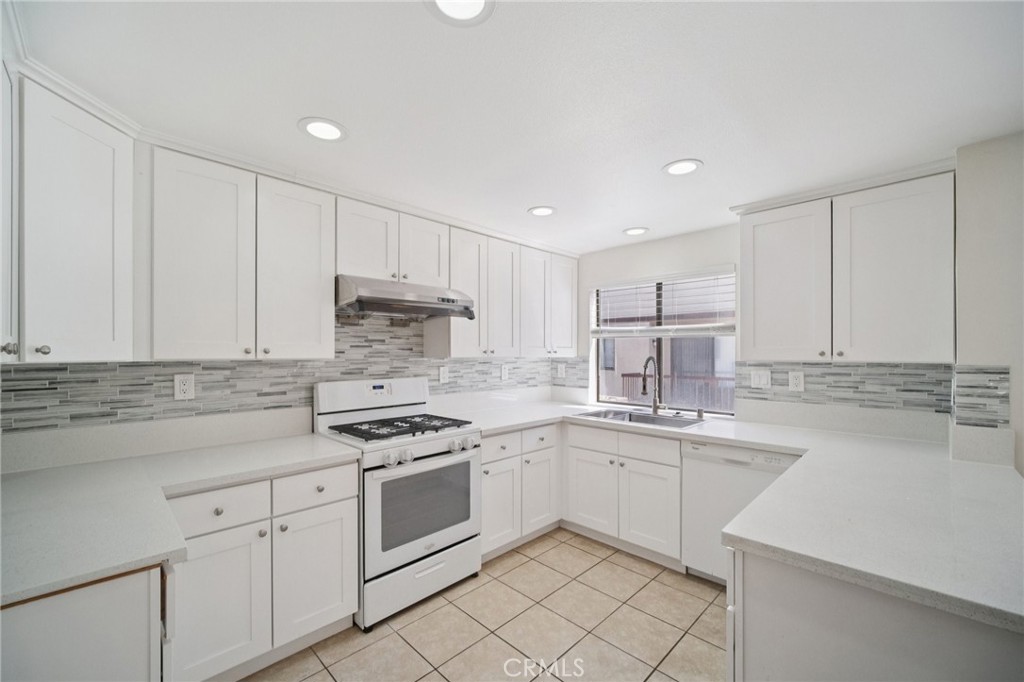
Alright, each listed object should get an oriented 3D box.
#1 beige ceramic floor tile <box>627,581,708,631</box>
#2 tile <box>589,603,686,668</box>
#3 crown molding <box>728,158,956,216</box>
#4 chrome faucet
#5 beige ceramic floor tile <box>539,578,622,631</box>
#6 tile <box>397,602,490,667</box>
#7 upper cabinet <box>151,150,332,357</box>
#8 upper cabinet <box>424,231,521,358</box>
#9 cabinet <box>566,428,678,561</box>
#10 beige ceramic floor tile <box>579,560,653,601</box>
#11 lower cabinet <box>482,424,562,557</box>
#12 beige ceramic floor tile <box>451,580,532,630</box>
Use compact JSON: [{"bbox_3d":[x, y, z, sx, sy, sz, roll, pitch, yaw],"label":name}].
[{"bbox_3d":[0.866,1.466,2.217,0.338,0.010,0.334,-2,-3,45],"label":"beige ceramic floor tile"},{"bbox_3d":[0.631,1.458,1.983,0.333,0.010,0.333,1,-2,-45],"label":"tile"},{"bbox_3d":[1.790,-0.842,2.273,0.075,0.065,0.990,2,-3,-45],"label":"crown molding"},{"bbox_3d":[1.109,0.362,3.173,0.255,0.475,0.120,2,-3,-45],"label":"chrome faucet"},{"bbox_3d":[0.388,1.467,2.218,0.333,0.010,0.333,1,-2,-45],"label":"beige ceramic floor tile"},{"bbox_3d":[-0.334,1.454,1.983,0.338,0.010,0.334,-2,-3,45],"label":"tile"},{"bbox_3d":[-1.339,-0.354,2.021,0.320,0.900,0.752,-2,-3,45],"label":"upper cabinet"},{"bbox_3d":[-0.293,-0.336,3.165,0.710,0.938,0.328,2,-3,-45],"label":"upper cabinet"},{"bbox_3d":[0.942,1.034,2.996,0.910,0.792,0.609,-2,-3,45],"label":"cabinet"},{"bbox_3d":[0.628,1.476,2.454,0.333,0.010,0.333,1,-2,-45],"label":"beige ceramic floor tile"},{"bbox_3d":[-0.135,1.042,3.053,0.830,0.820,0.635,2,-3,-45],"label":"lower cabinet"},{"bbox_3d":[-0.095,1.466,2.222,0.338,0.010,0.334,-2,-3,45],"label":"beige ceramic floor tile"}]

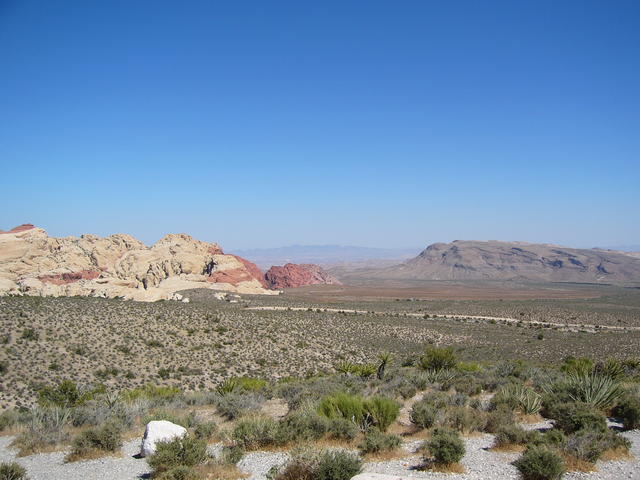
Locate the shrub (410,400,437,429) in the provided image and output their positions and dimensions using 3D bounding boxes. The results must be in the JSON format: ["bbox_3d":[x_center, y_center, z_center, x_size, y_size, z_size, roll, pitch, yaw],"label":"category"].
[{"bbox_3d":[1.603,2.702,10.021,0.395,0.408,0.355,0,-1,9],"label":"shrub"}]

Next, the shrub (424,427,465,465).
[{"bbox_3d":[1.892,3.101,9.834,0.596,0.532,0.507,0,-1,0],"label":"shrub"}]

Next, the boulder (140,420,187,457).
[{"bbox_3d":[-2.507,3.154,10.366,0.722,0.525,0.613,0,-1,0],"label":"boulder"}]

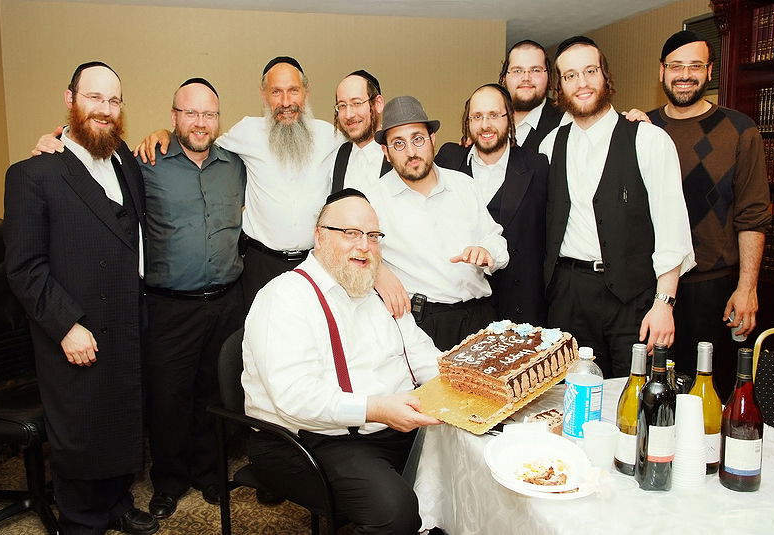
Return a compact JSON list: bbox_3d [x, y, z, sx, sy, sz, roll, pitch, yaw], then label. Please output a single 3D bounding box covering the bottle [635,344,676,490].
[{"bbox_3d":[0.585,0.318,1.438,0.077,0.304,0.077,1,7,5],"label":"bottle"}]

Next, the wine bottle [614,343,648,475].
[{"bbox_3d":[0.570,0.316,1.516,0.082,0.289,0.082,2,7,20],"label":"wine bottle"}]

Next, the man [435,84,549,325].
[{"bbox_3d":[0.421,0.126,2.825,0.580,1.750,0.380,1,7,10],"label":"man"}]

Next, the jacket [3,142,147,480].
[{"bbox_3d":[-1.163,0.148,2.515,0.420,1.260,0.570,6,9,43],"label":"jacket"}]

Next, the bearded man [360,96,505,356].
[{"bbox_3d":[0.176,0.219,2.473,0.560,1.650,0.480,-1,7,-5],"label":"bearded man"}]

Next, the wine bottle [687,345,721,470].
[{"bbox_3d":[0.723,0.316,1.522,0.082,0.289,0.082,2,7,20],"label":"wine bottle"}]

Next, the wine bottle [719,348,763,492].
[{"bbox_3d":[0.767,0.323,1.436,0.083,0.294,0.083,4,8,30],"label":"wine bottle"}]

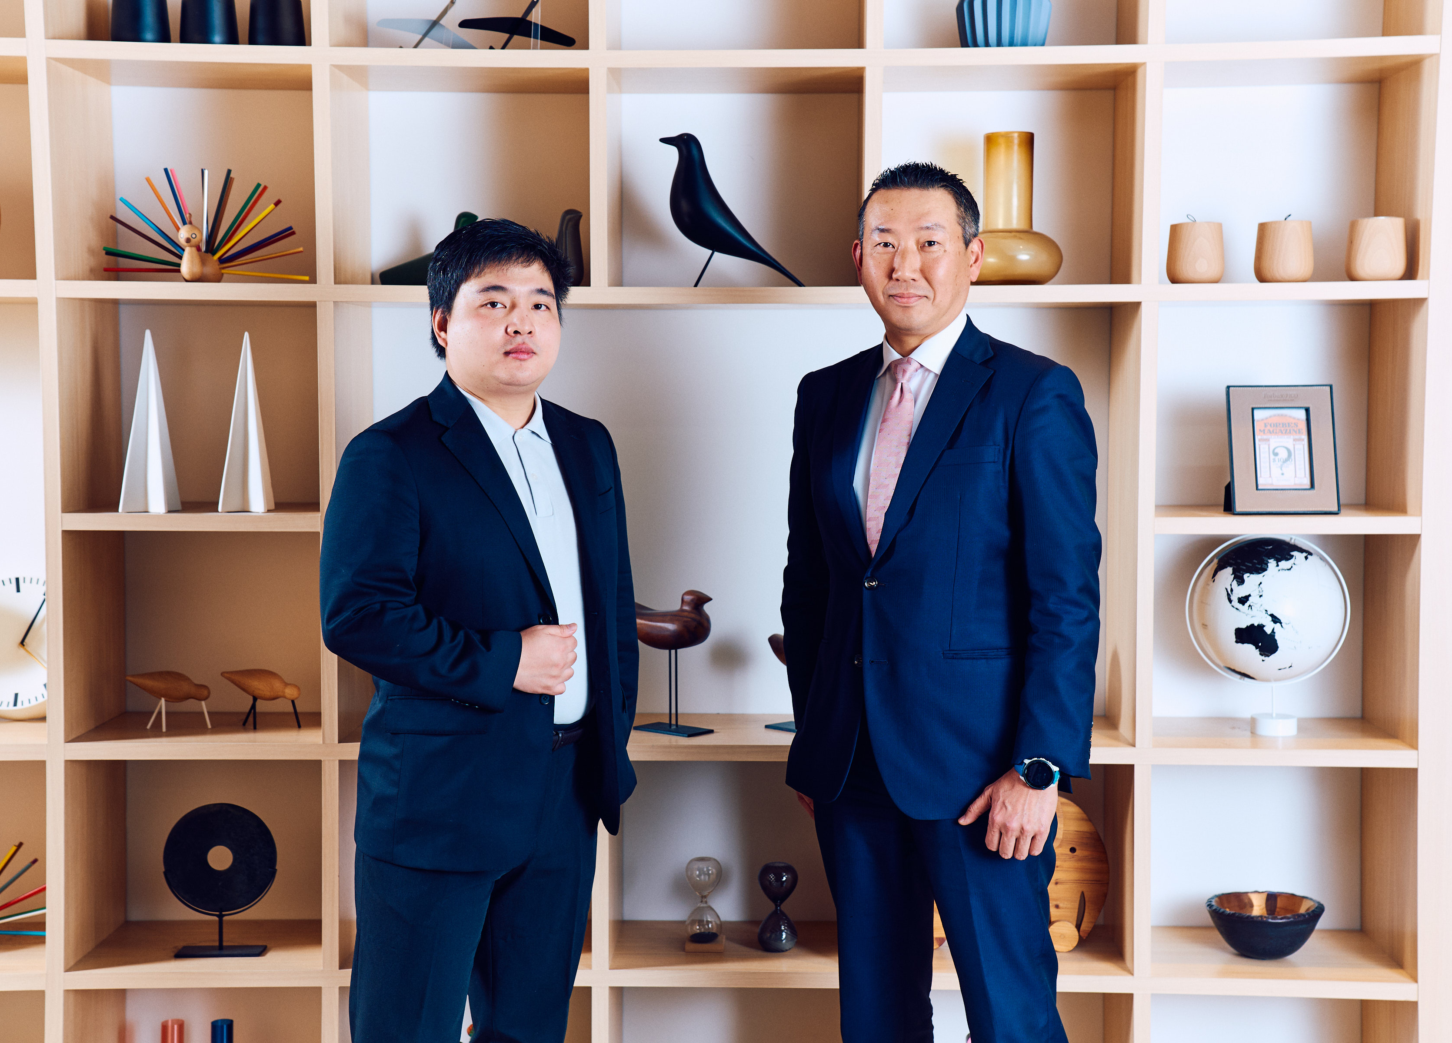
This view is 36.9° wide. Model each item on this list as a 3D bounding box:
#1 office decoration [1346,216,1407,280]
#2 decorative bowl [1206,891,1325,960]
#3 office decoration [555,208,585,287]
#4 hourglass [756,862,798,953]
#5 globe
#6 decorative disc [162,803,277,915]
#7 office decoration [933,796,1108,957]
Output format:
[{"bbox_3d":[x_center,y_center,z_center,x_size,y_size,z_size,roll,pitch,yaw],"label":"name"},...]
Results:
[{"bbox_3d":[1.169,-0.486,3.903,0.107,0.120,0.107,0,4,1],"label":"office decoration"},{"bbox_3d":[0.991,0.748,3.991,0.208,0.089,0.205,0,4,1],"label":"decorative bowl"},{"bbox_3d":[-0.345,-0.489,3.907,0.185,0.141,0.080,0,4,1],"label":"office decoration"},{"bbox_3d":[0.098,0.717,4.061,0.077,0.160,0.077,0,4,1],"label":"hourglass"},{"bbox_3d":[1.008,0.160,4.037,0.292,0.291,0.268,0,4,1],"label":"globe"},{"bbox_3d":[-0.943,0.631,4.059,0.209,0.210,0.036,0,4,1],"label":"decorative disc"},{"bbox_3d":[0.511,0.641,4.015,0.375,0.278,0.095,0,4,5],"label":"office decoration"}]

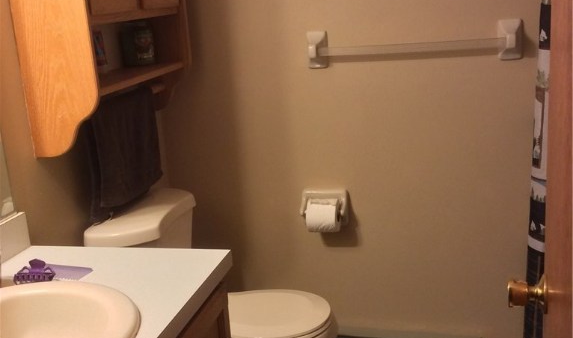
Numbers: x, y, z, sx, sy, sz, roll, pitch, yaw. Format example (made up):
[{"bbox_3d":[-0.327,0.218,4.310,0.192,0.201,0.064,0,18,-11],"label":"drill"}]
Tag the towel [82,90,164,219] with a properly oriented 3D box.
[{"bbox_3d":[-0.471,-0.051,2.037,0.062,0.325,0.410,0,15,14],"label":"towel"}]

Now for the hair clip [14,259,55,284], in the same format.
[{"bbox_3d":[-0.577,0.227,1.621,0.085,0.042,0.042,-7,15,-13],"label":"hair clip"}]

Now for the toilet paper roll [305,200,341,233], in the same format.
[{"bbox_3d":[0.125,0.163,2.464,0.103,0.112,0.112,1,15,16],"label":"toilet paper roll"}]

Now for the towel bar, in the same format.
[{"bbox_3d":[0.392,-0.393,2.266,0.684,0.120,0.075,1,15,16],"label":"towel bar"}]

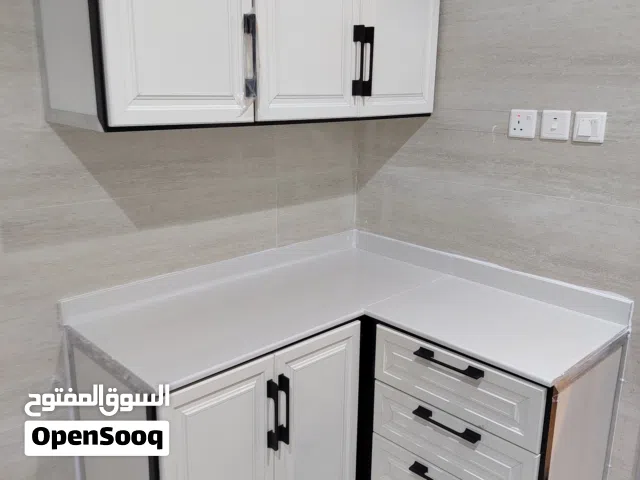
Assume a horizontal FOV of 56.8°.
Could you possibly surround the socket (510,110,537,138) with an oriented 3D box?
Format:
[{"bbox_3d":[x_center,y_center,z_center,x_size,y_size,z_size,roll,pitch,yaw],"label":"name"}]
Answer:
[{"bbox_3d":[0.643,-0.366,1.872,0.014,0.087,0.087,-14,21,-43],"label":"socket"}]

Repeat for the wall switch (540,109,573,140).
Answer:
[{"bbox_3d":[0.718,-0.348,1.799,0.014,0.087,0.087,-14,21,-43],"label":"wall switch"}]

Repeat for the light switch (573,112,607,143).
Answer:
[{"bbox_3d":[0.789,-0.328,1.730,0.016,0.087,0.087,-14,21,-43],"label":"light switch"}]

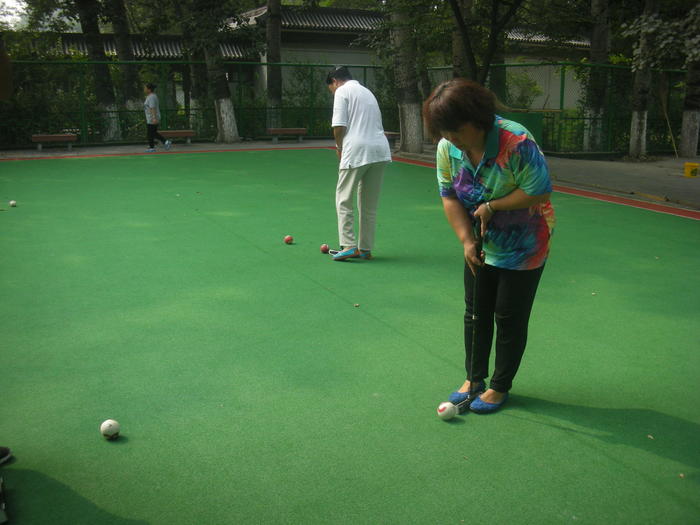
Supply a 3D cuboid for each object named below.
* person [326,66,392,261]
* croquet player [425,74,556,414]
[{"bbox_3d":[0.075,-0.786,5.638,0.460,1.510,0.450,7,16,27],"label":"person"},{"bbox_3d":[0.575,-0.063,2.994,0.470,1.390,0.470,-12,18,-39],"label":"croquet player"}]

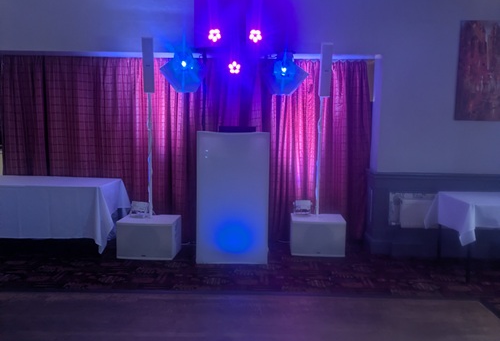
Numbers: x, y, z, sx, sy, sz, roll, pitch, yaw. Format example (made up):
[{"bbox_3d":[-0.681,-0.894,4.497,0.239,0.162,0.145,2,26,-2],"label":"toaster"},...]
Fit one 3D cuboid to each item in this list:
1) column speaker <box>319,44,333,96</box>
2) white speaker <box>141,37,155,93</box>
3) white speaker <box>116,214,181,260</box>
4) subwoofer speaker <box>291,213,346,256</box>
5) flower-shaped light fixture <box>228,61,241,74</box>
[{"bbox_3d":[0.832,-1.102,5.265,0.109,0.565,0.125,2,6,2],"label":"column speaker"},{"bbox_3d":[-1.056,-1.100,5.020,0.109,0.565,0.125,-2,6,-9],"label":"white speaker"},{"bbox_3d":[-1.067,0.710,5.165,0.579,0.380,0.451,1,6,3],"label":"white speaker"},{"bbox_3d":[0.757,0.719,5.411,0.579,0.380,0.451,1,6,3],"label":"subwoofer speaker"},{"bbox_3d":[-0.162,-1.102,5.166,0.135,0.135,0.090,1,6,0],"label":"flower-shaped light fixture"}]

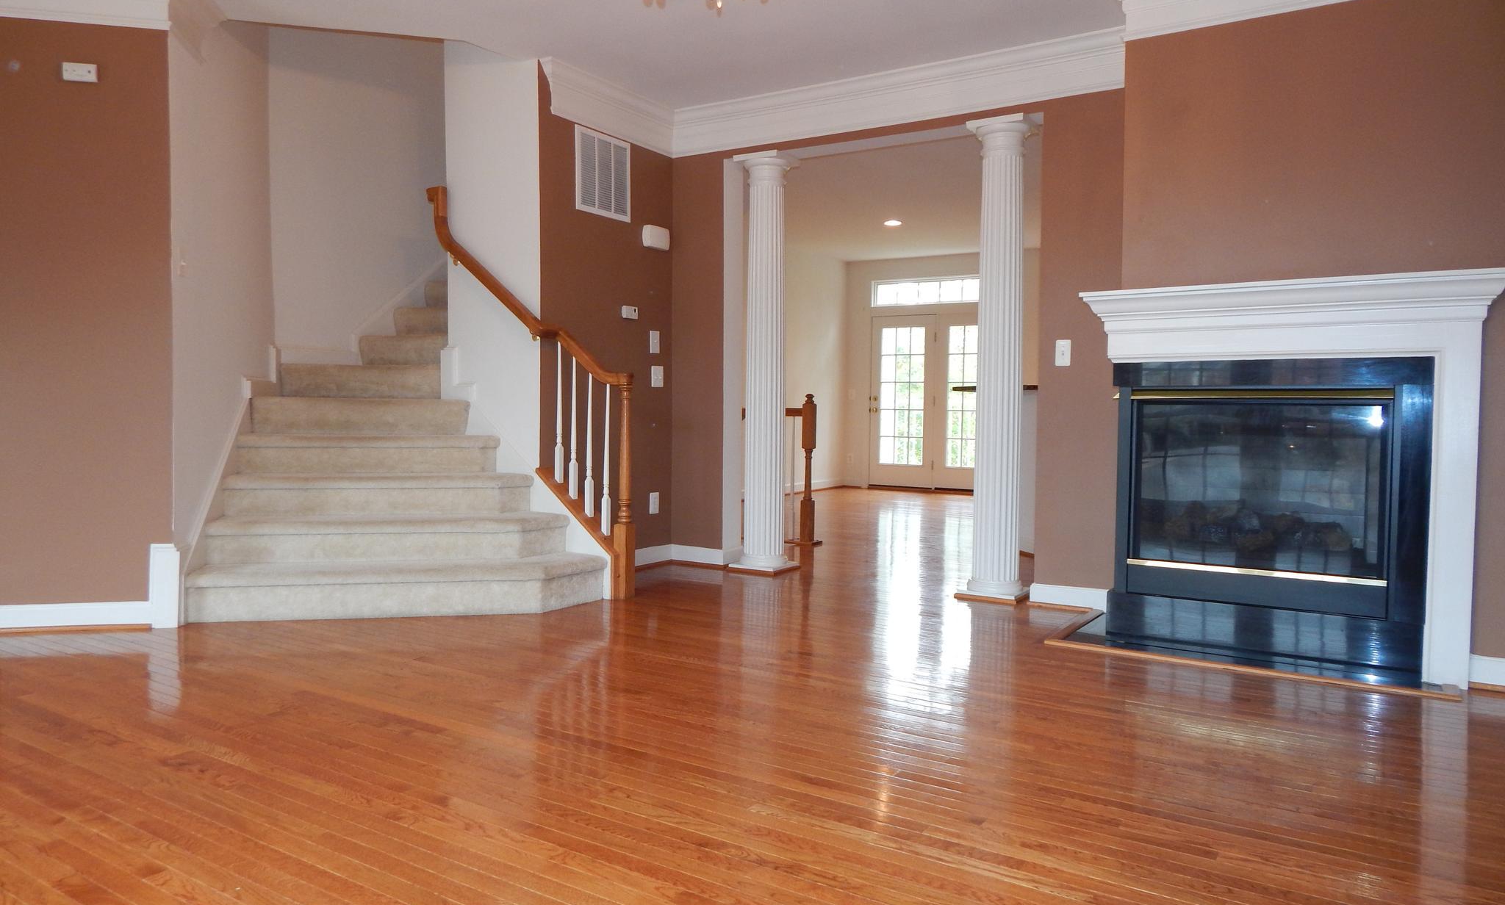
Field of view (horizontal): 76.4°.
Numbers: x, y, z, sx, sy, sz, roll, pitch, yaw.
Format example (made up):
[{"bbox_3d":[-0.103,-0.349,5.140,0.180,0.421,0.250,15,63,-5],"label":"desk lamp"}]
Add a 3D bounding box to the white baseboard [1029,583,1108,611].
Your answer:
[{"bbox_3d":[1.577,0.713,4.711,0.430,0.100,0.034,2,3,32],"label":"white baseboard"}]

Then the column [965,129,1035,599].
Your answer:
[{"bbox_3d":[1.263,-0.462,4.907,0.298,2.422,0.303,2,3,32],"label":"column"}]

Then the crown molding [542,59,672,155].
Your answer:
[{"bbox_3d":[-0.741,-1.917,5.406,0.098,0.257,1.113,2,3,32],"label":"crown molding"}]

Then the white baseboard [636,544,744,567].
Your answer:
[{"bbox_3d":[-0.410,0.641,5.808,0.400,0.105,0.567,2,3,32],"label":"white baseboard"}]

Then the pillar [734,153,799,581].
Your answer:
[{"bbox_3d":[0.076,-0.510,5.697,0.313,2.422,0.303,2,3,32],"label":"pillar"}]

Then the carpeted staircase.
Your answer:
[{"bbox_3d":[-1.786,-0.174,5.286,1.868,1.760,1.995,0,3,-13],"label":"carpeted staircase"}]

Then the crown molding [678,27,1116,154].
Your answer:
[{"bbox_3d":[0.650,-1.893,5.138,2.742,0.257,0.098,2,3,32],"label":"crown molding"}]

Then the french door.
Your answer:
[{"bbox_3d":[2.104,-0.566,11.015,1.638,2.049,0.078,2,3,32],"label":"french door"}]

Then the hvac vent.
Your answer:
[{"bbox_3d":[-0.822,-1.555,5.367,0.024,0.451,0.470,2,3,32],"label":"hvac vent"}]

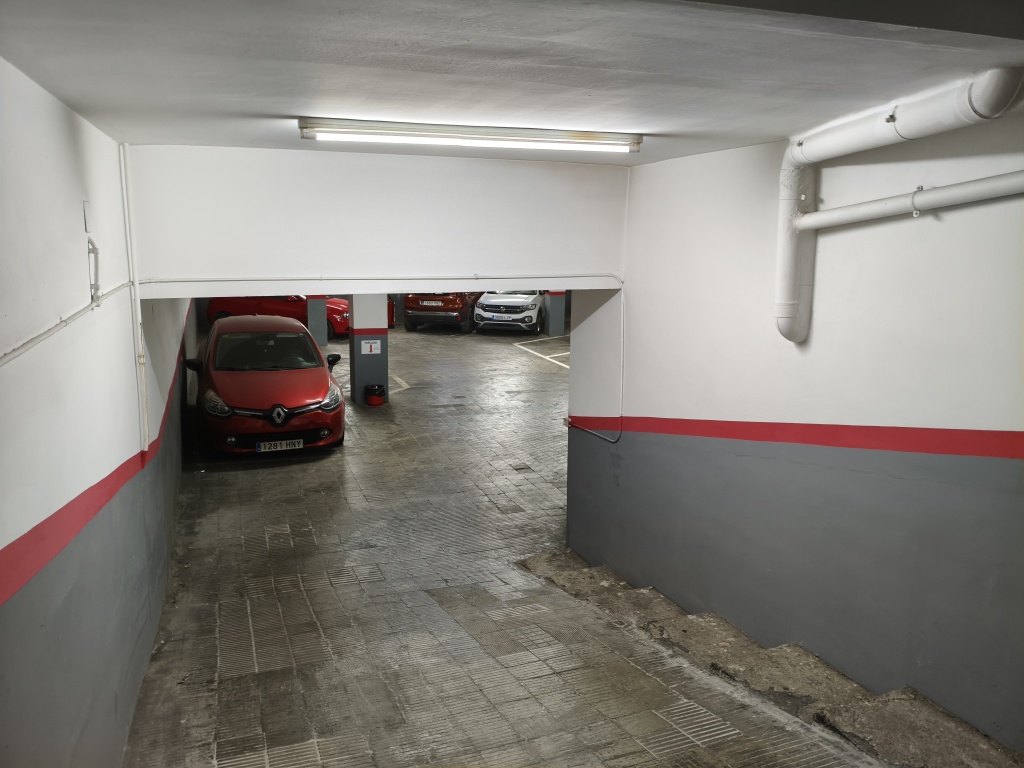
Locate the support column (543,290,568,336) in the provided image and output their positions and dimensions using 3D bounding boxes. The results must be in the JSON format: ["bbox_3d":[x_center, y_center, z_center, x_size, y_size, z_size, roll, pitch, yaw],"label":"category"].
[{"bbox_3d":[1.117,-2.446,20.093,0.460,2.350,0.400,-4,11,-20],"label":"support column"}]

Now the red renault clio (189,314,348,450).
[{"bbox_3d":[-3.368,-0.152,10.490,1.820,1.450,4.060,-4,11,-21],"label":"red renault clio"}]

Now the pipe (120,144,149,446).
[{"bbox_3d":[-2.217,-0.479,4.536,0.050,1.816,0.050,-4,11,-20],"label":"pipe"}]

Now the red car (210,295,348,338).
[{"bbox_3d":[-5.715,-1.968,19.721,4.150,1.460,1.800,3,11,14],"label":"red car"}]

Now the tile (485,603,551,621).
[{"bbox_3d":[0.041,1.474,4.939,0.380,0.020,0.185,-4,0,-20],"label":"tile"}]

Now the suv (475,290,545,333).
[{"bbox_3d":[0.537,-2.357,21.492,1.820,1.580,4.110,4,11,20],"label":"suv"}]

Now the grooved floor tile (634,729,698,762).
[{"bbox_3d":[0.618,1.444,3.081,0.200,0.020,0.200,-4,0,-20],"label":"grooved floor tile"}]

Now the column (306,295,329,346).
[{"bbox_3d":[-4.615,-2.087,18.039,0.460,2.350,0.460,-4,11,-20],"label":"column"}]

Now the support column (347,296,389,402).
[{"bbox_3d":[-2.258,-0.897,12.000,0.510,2.350,0.490,-4,11,-20],"label":"support column"}]

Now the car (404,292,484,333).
[{"bbox_3d":[-1.331,-2.371,21.325,1.870,1.620,4.420,3,11,15],"label":"car"}]

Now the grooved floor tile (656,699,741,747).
[{"bbox_3d":[0.773,1.433,3.238,0.200,0.020,0.390,-4,0,-20],"label":"grooved floor tile"}]

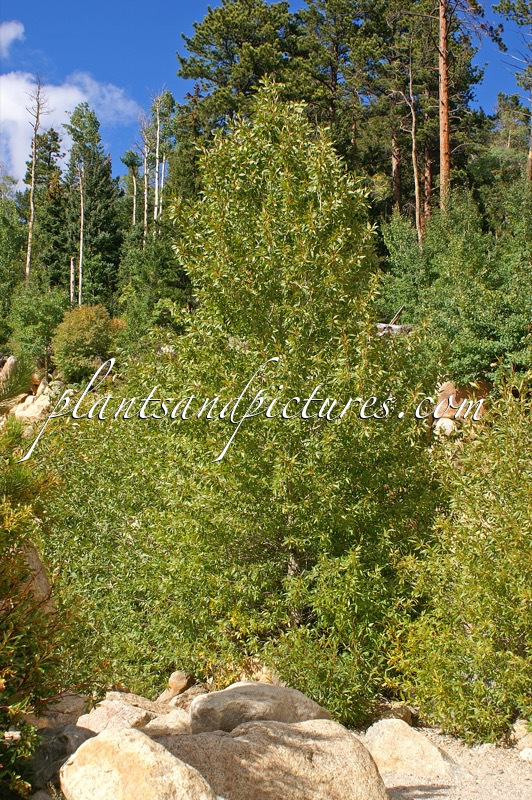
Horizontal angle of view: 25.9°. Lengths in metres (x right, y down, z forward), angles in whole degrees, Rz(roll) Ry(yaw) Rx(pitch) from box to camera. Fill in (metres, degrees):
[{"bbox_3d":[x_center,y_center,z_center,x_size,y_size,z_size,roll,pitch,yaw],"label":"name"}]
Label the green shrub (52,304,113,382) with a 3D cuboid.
[{"bbox_3d":[-3.973,-1.223,25.000,1.350,1.700,1.300,1,-3,-9],"label":"green shrub"}]

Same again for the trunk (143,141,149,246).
[{"bbox_3d":[-5.427,-9.120,52.000,0.240,5.400,0.240,0,-5,0],"label":"trunk"}]

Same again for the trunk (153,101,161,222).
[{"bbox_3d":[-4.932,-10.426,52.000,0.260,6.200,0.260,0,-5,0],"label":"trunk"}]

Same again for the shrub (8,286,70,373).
[{"bbox_3d":[-5.689,-1.746,29.000,1.650,2.200,1.550,0,-5,0],"label":"shrub"}]

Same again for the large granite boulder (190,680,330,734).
[{"bbox_3d":[-0.037,2.077,7.700,0.950,0.440,0.650,0,-5,0],"label":"large granite boulder"}]

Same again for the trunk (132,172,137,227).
[{"bbox_3d":[-6.036,-9.066,53.000,0.190,3.000,0.190,0,-5,0],"label":"trunk"}]

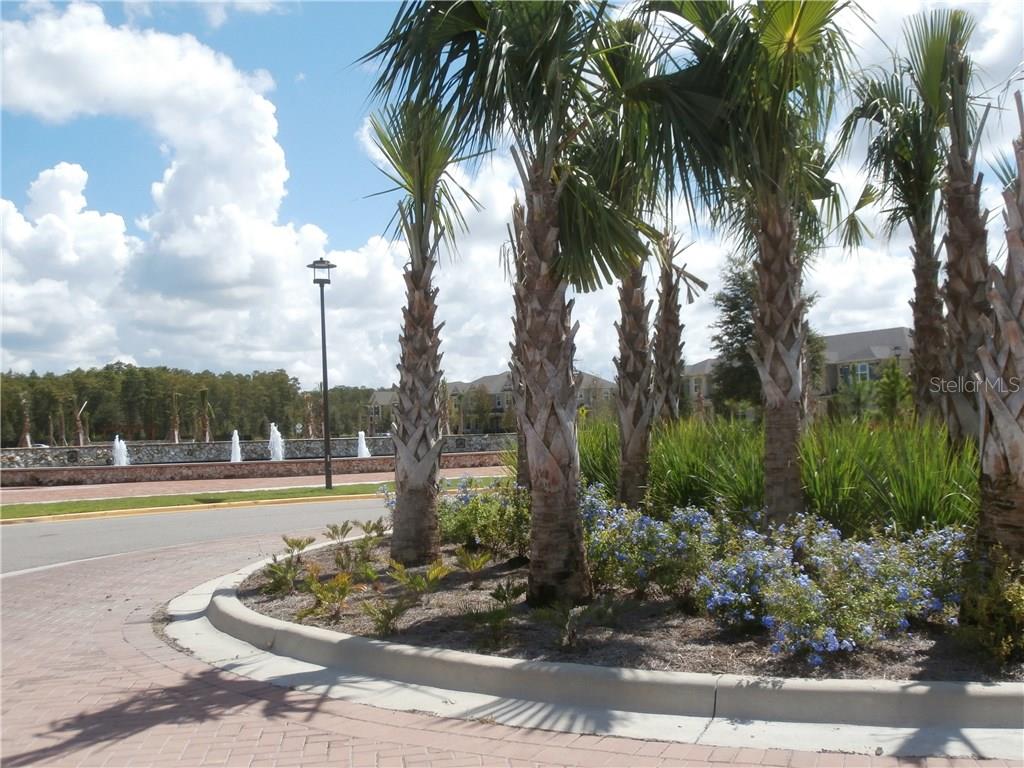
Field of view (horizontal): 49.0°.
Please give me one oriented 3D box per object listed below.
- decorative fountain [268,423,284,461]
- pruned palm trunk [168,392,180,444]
[{"bbox_3d":[-8.163,2.006,38.965,0.580,1.400,0.580,-2,-2,0],"label":"decorative fountain"},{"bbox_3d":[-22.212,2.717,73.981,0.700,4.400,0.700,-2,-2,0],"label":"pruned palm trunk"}]

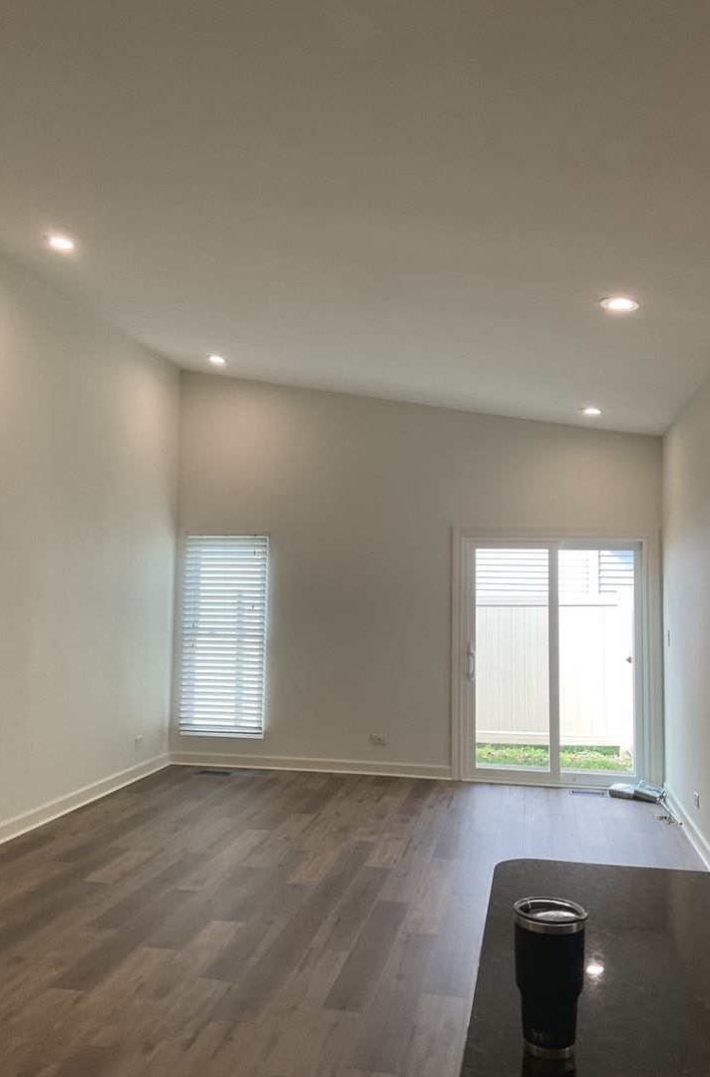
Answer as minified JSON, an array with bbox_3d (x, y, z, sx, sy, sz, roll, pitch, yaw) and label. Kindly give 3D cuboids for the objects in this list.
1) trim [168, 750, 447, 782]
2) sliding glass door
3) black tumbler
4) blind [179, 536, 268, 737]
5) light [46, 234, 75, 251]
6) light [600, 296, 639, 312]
[{"bbox_3d":[-0.422,1.950,7.753,2.490,0.122,0.022,0,-3,11],"label":"trim"},{"bbox_3d":[1.631,1.016,7.443,1.480,2.025,0.120,0,-3,11],"label":"sliding glass door"},{"bbox_3d":[0.290,0.655,1.345,0.104,0.200,0.104,1,-3,0],"label":"black tumbler"},{"bbox_3d":[-1.157,0.842,7.941,0.755,1.720,0.065,0,-3,11],"label":"blind"},{"bbox_3d":[-1.614,-1.617,4.941,0.170,0.030,0.170,10,-2,12],"label":"light"},{"bbox_3d":[1.276,-1.124,4.347,0.180,0.030,0.180,10,-2,12],"label":"light"}]

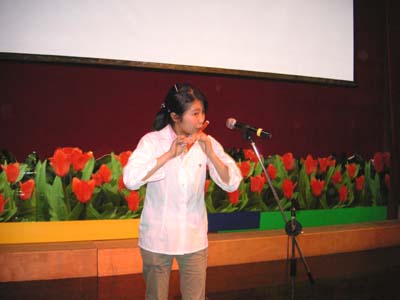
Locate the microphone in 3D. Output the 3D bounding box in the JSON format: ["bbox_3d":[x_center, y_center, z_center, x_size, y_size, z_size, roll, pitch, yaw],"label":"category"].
[{"bbox_3d":[0.239,-0.098,2.080,0.235,0.052,0.052,16,-2,0],"label":"microphone"}]

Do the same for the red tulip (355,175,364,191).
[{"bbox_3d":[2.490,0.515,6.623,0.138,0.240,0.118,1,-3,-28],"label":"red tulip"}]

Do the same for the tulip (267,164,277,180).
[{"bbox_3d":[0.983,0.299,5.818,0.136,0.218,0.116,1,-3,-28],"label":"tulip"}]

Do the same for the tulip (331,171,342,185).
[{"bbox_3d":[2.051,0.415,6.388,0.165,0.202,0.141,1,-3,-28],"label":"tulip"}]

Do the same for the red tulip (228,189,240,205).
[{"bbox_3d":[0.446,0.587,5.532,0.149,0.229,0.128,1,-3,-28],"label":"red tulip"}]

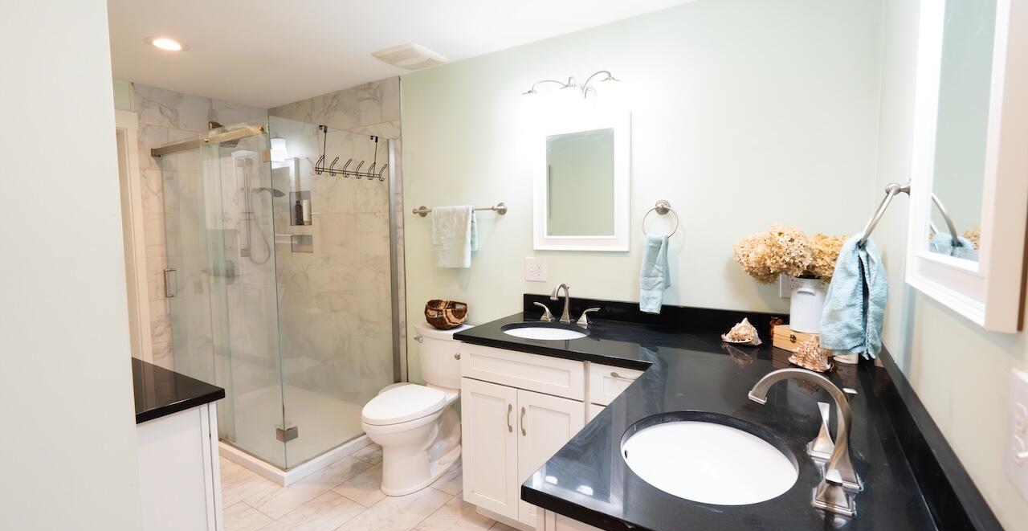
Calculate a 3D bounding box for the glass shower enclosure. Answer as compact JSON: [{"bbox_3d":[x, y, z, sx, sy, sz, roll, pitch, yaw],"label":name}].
[{"bbox_3d":[-1.665,0.122,3.200,1.495,1.930,0.862,2,5,32],"label":"glass shower enclosure"}]

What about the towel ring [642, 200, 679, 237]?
[{"bbox_3d":[0.698,-0.211,2.156,0.168,0.193,0.062,2,5,32],"label":"towel ring"}]

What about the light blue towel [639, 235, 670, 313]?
[{"bbox_3d":[0.657,0.042,2.132,0.135,0.360,0.085,2,5,32],"label":"light blue towel"}]

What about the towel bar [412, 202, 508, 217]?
[{"bbox_3d":[-0.353,-0.339,2.798,0.698,0.069,0.089,2,5,32],"label":"towel bar"}]

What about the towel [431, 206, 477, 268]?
[{"bbox_3d":[-0.374,-0.171,2.788,0.305,0.378,0.075,2,5,32],"label":"towel"}]

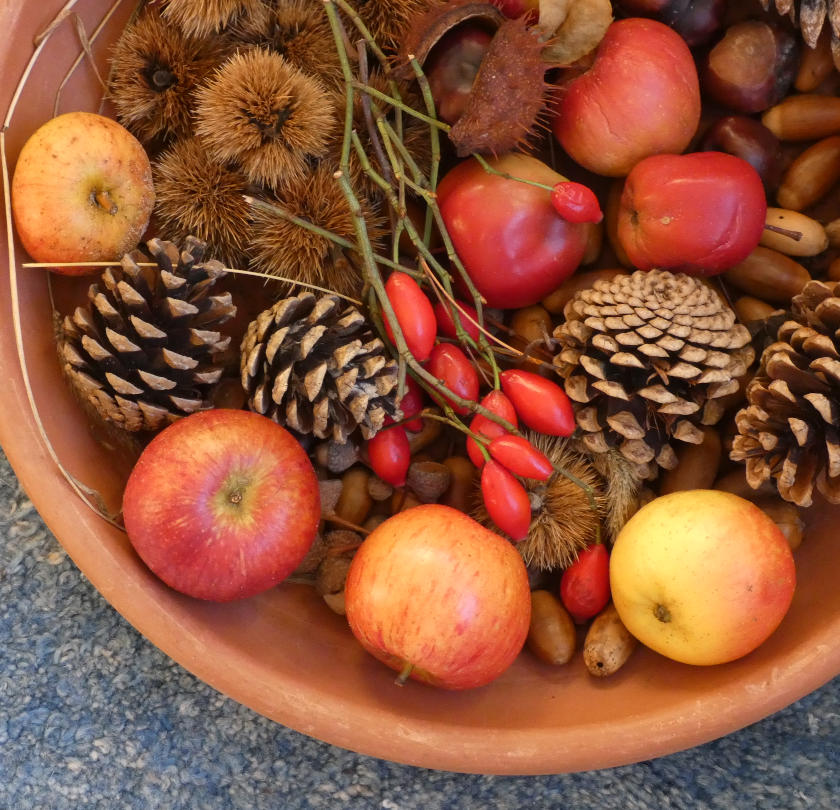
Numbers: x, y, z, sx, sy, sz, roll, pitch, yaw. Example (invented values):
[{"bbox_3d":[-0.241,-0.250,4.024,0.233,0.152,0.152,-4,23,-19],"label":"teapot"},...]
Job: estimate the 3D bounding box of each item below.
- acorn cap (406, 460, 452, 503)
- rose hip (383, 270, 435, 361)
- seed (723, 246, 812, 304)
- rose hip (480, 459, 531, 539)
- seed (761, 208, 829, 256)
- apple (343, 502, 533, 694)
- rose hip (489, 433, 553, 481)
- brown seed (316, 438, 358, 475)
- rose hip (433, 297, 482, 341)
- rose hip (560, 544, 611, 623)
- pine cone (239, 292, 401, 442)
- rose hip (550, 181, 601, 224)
[{"bbox_3d":[0.003,0.025,0.750,0.014,0.014,0.011,2,108,-1],"label":"acorn cap"},{"bbox_3d":[-0.003,-0.028,0.740,0.015,0.015,0.030,-18,90,-3],"label":"rose hip"},{"bbox_3d":[0.115,-0.043,0.764,0.032,0.015,0.015,22,86,-1],"label":"seed"},{"bbox_3d":[0.027,0.030,0.725,0.014,0.014,0.027,-21,90,0],"label":"rose hip"},{"bbox_3d":[0.118,-0.057,0.748,0.030,0.013,0.013,17,90,0],"label":"seed"},{"bbox_3d":[0.007,0.062,0.756,0.062,0.062,0.053,26,78,-2],"label":"apple"},{"bbox_3d":[0.032,0.017,0.742,0.023,0.011,0.011,29,88,-3],"label":"rose hip"},{"bbox_3d":[-0.028,0.017,0.772,0.015,0.011,0.011,-9,89,0],"label":"brown seed"},{"bbox_3d":[0.013,-0.027,0.757,0.022,0.014,0.014,37,86,0],"label":"rose hip"},{"bbox_3d":[0.054,0.058,0.748,0.015,0.015,0.026,15,96,0],"label":"rose hip"},{"bbox_3d":[-0.032,-0.012,0.750,0.053,0.045,0.045,29,85,19],"label":"pine cone"},{"bbox_3d":[0.048,-0.062,0.705,0.018,0.011,0.011,34,90,-6],"label":"rose hip"}]

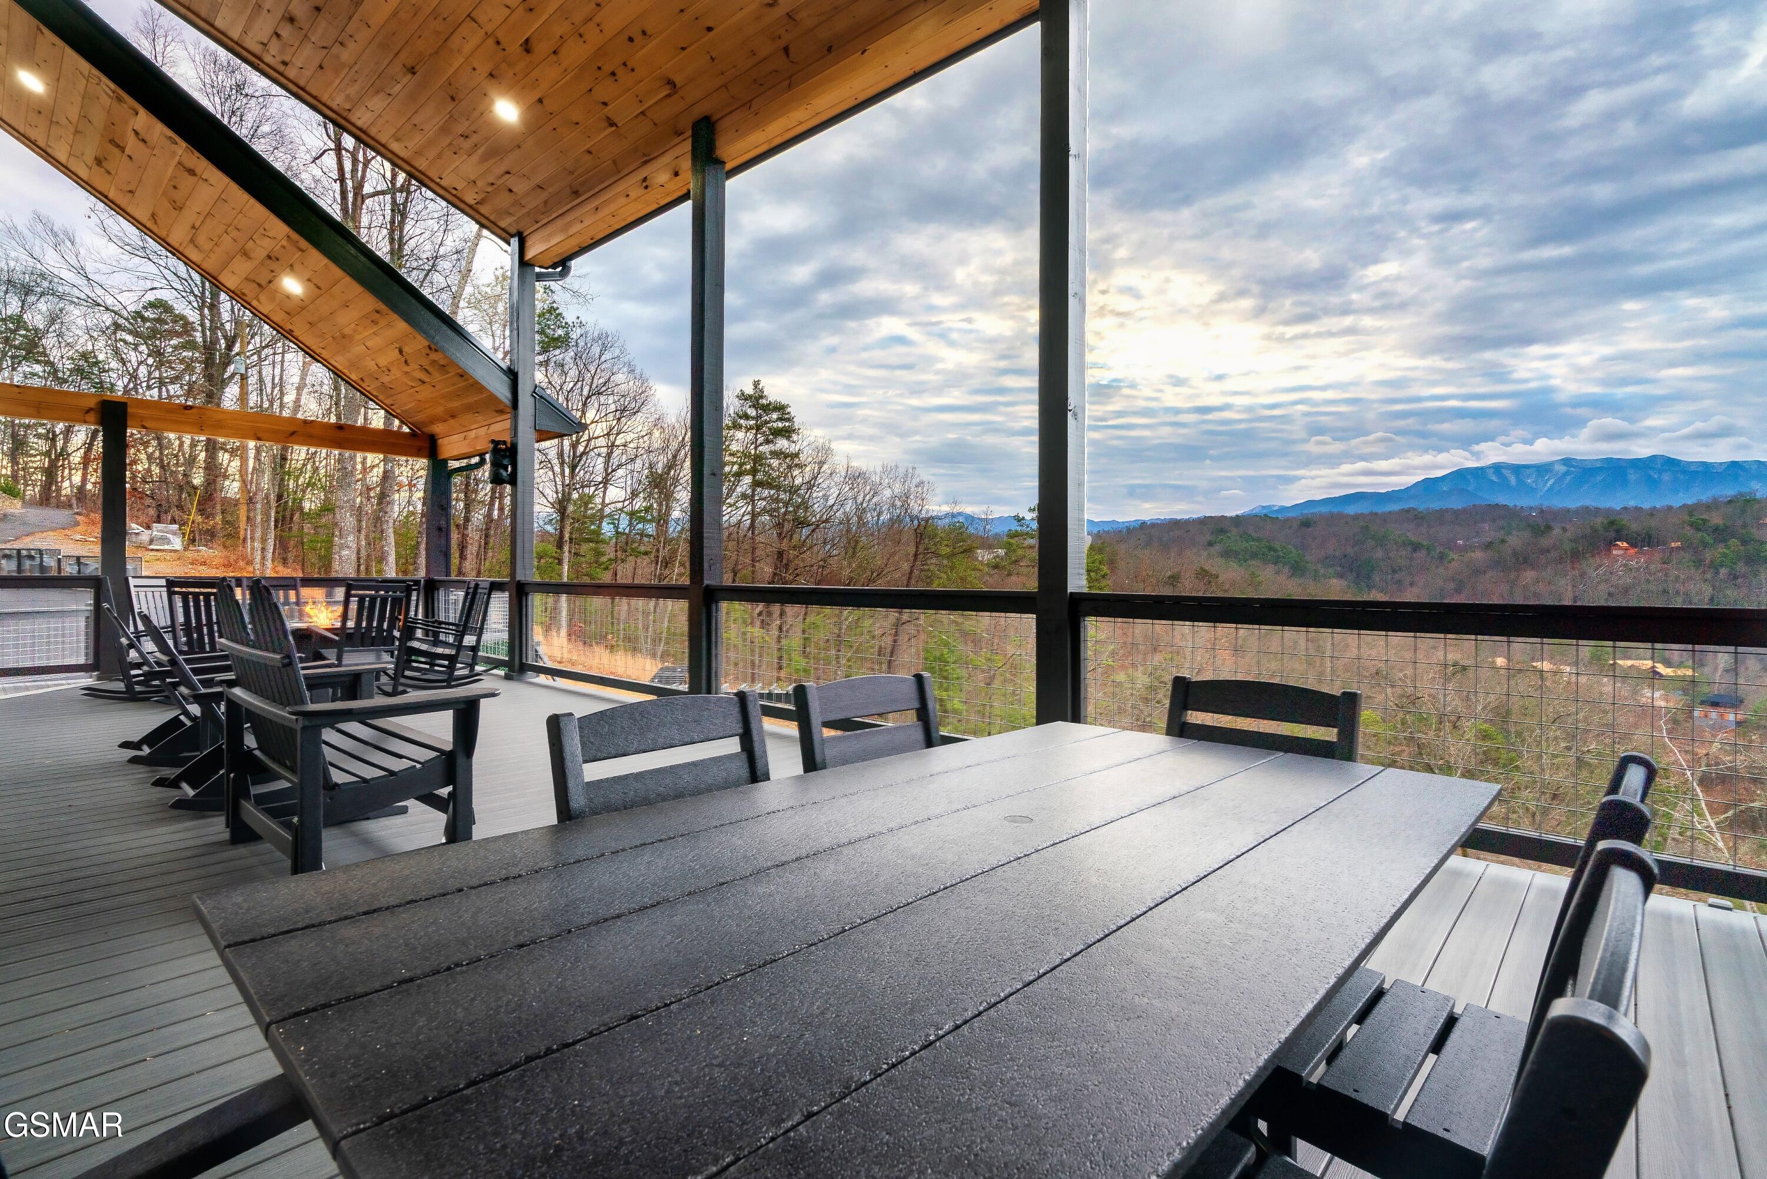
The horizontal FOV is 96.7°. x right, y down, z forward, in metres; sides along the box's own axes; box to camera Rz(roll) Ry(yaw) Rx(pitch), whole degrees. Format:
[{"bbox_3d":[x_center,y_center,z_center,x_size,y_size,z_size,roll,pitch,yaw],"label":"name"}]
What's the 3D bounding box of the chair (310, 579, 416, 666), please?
[{"bbox_3d":[-4.839,0.464,7.232,0.870,1.060,0.670,1,1,31],"label":"chair"}]

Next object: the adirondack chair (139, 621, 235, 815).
[{"bbox_3d":[-3.118,0.576,3.941,0.760,0.940,0.880,1,1,41],"label":"adirondack chair"}]

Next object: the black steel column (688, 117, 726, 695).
[{"bbox_3d":[-1.383,-1.301,6.182,0.178,4.657,0.178,1,1,44],"label":"black steel column"}]

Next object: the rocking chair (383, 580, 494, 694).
[{"bbox_3d":[-4.574,0.461,8.002,0.870,1.050,0.670,0,1,-31],"label":"rocking chair"}]

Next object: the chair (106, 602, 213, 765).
[{"bbox_3d":[-4.080,0.561,4.743,0.760,0.940,0.880,1,1,42],"label":"chair"}]

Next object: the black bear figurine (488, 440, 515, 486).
[{"bbox_3d":[-4.070,-1.360,8.440,0.210,0.490,0.210,1,1,43],"label":"black bear figurine"}]

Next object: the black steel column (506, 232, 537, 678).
[{"bbox_3d":[-3.984,-1.444,8.668,0.178,4.850,0.178,1,1,44],"label":"black steel column"}]

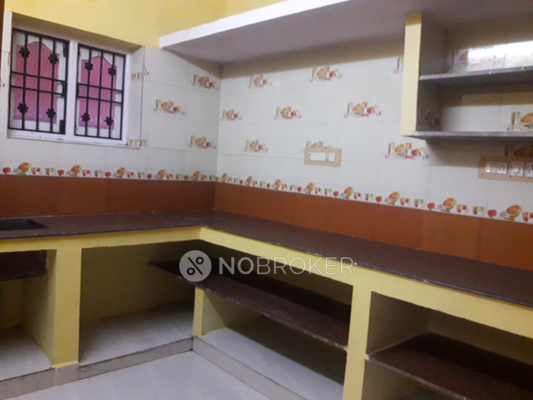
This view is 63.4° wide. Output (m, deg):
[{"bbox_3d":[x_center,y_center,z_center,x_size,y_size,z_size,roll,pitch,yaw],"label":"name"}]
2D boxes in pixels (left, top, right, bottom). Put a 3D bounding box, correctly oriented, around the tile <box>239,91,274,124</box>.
[{"bbox_3d":[-0.064,-0.724,3.401,0.010,0.250,0.324,0,7,-44],"label":"tile"}]

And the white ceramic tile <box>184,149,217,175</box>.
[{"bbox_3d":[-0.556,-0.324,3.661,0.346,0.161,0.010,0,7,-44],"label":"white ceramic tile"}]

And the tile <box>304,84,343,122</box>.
[{"bbox_3d":[0.349,-0.600,2.689,0.010,0.229,0.295,-1,7,-44],"label":"tile"}]

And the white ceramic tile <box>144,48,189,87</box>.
[{"bbox_3d":[-0.766,-1.024,3.352,0.379,0.250,0.010,0,7,-44],"label":"white ceramic tile"}]

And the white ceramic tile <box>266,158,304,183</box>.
[{"bbox_3d":[0.124,-0.235,3.174,0.010,0.158,0.322,-1,7,-43],"label":"white ceramic tile"}]

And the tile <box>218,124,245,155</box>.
[{"bbox_3d":[-0.299,-0.507,3.617,0.010,0.245,0.314,-1,7,-43],"label":"tile"}]

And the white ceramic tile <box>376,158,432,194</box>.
[{"bbox_3d":[0.785,-0.126,2.478,0.010,0.158,0.322,-1,7,-43],"label":"white ceramic tile"}]

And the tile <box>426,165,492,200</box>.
[{"bbox_3d":[1.034,-0.099,2.330,0.320,0.163,0.010,9,6,44],"label":"tile"}]

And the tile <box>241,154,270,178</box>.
[{"bbox_3d":[-0.096,-0.271,3.406,0.010,0.158,0.322,-1,7,-43],"label":"tile"}]

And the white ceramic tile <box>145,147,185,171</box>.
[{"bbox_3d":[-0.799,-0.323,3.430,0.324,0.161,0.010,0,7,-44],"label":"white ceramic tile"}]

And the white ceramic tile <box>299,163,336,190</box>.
[{"bbox_3d":[0.345,-0.199,2.942,0.010,0.158,0.322,-1,7,-43],"label":"white ceramic tile"}]

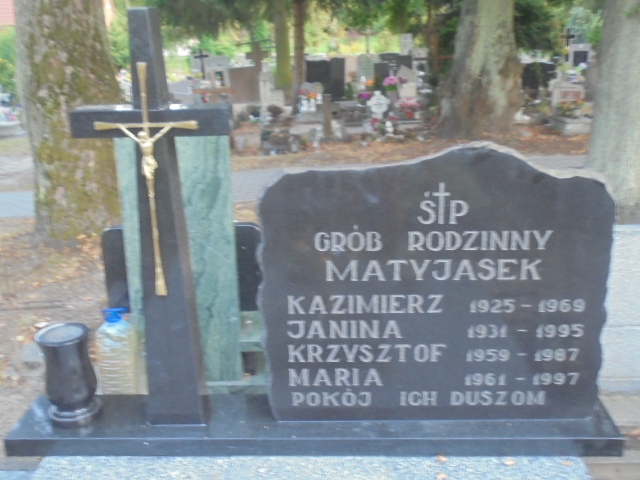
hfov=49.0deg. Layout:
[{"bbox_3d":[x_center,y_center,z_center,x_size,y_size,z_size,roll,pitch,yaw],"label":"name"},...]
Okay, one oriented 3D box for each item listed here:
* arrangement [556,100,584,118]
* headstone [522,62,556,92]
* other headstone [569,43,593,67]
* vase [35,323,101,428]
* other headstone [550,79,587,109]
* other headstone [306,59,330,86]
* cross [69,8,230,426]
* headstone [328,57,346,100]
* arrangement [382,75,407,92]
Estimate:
[{"bbox_3d":[3.601,-1.876,10.100,0.390,0.250,0.260,1,20,6],"label":"arrangement"},{"bbox_3d":[3.887,-2.847,12.500,0.640,0.600,0.120,1,20,6],"label":"headstone"},{"bbox_3d":[5.747,-4.070,15.500,0.520,0.560,0.140,1,20,6],"label":"other headstone"},{"bbox_3d":[-0.766,0.414,2.146,0.158,0.275,0.158,0,19,3],"label":"vase"},{"bbox_3d":[3.699,-2.189,10.500,0.520,0.420,0.180,1,20,6],"label":"other headstone"},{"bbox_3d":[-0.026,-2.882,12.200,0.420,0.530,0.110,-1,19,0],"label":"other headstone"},{"bbox_3d":[-0.433,-0.024,1.977,0.430,1.200,0.115,0,19,3],"label":"cross"},{"bbox_3d":[0.299,-2.775,12.000,0.310,0.720,0.110,-1,19,0],"label":"headstone"},{"bbox_3d":[1.198,-2.517,11.300,0.380,0.290,0.300,-1,19,0],"label":"arrangement"}]

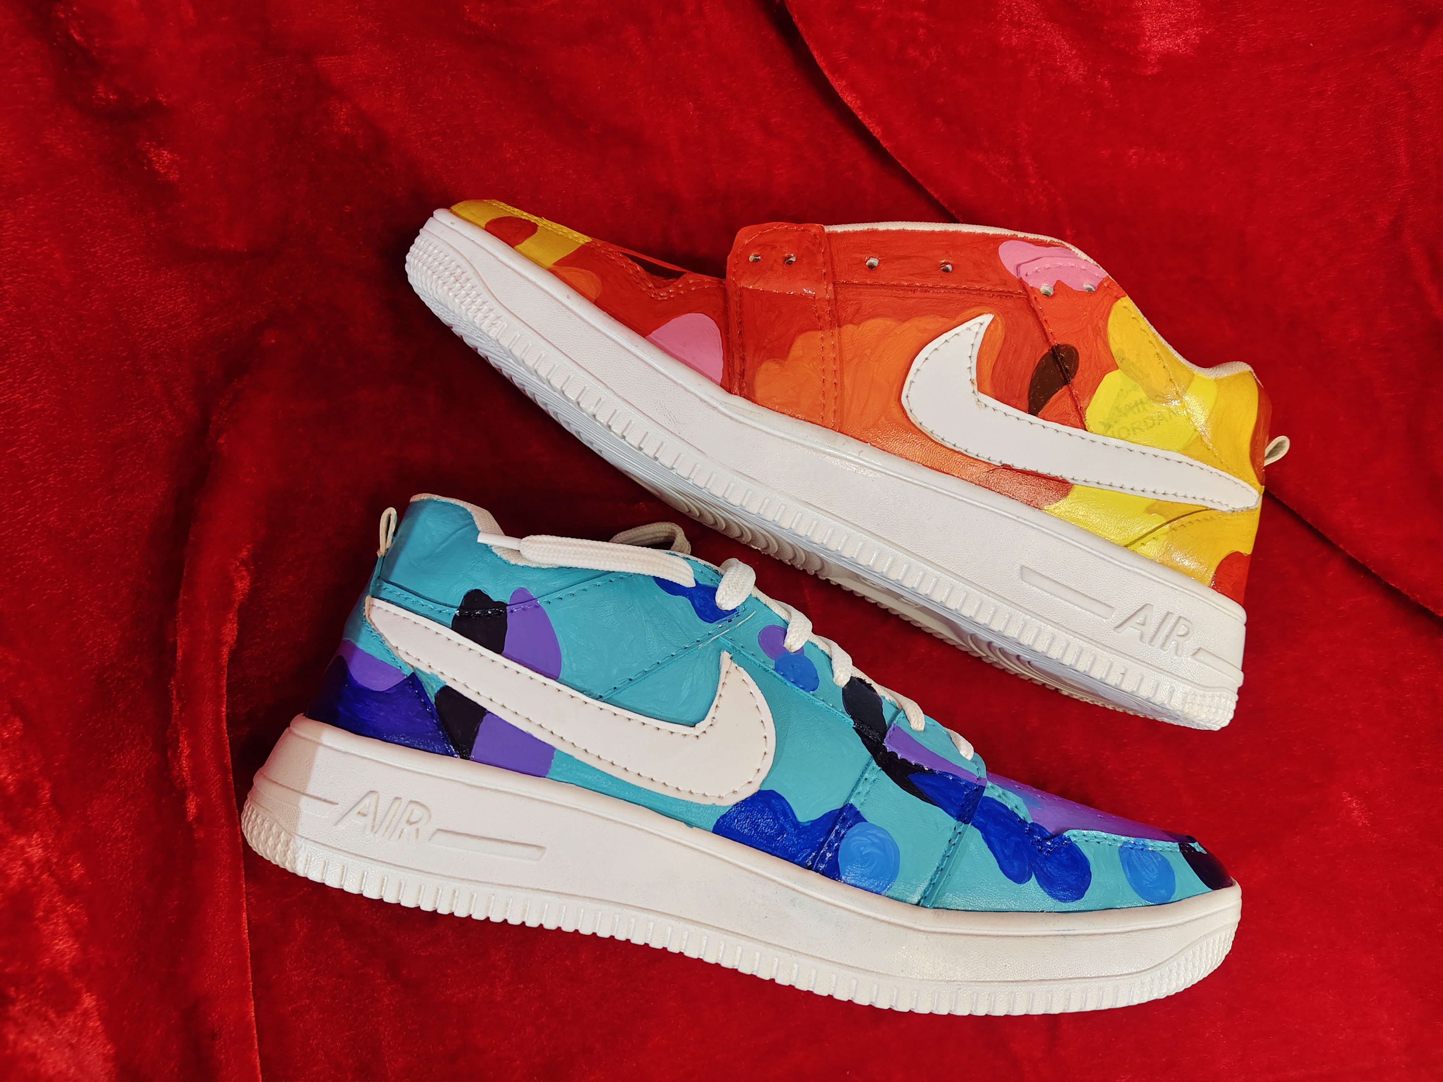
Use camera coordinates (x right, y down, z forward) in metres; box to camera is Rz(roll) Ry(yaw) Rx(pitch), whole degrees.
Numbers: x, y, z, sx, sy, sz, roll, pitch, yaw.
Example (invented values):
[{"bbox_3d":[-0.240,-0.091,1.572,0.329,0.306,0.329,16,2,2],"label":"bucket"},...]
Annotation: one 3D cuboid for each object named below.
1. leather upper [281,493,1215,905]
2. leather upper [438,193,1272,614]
[{"bbox_3d":[0.028,0.044,0.290,0.271,0.098,0.077,12,92,-6],"label":"leather upper"},{"bbox_3d":[0.046,-0.057,0.310,0.270,0.098,0.081,26,85,-1],"label":"leather upper"}]

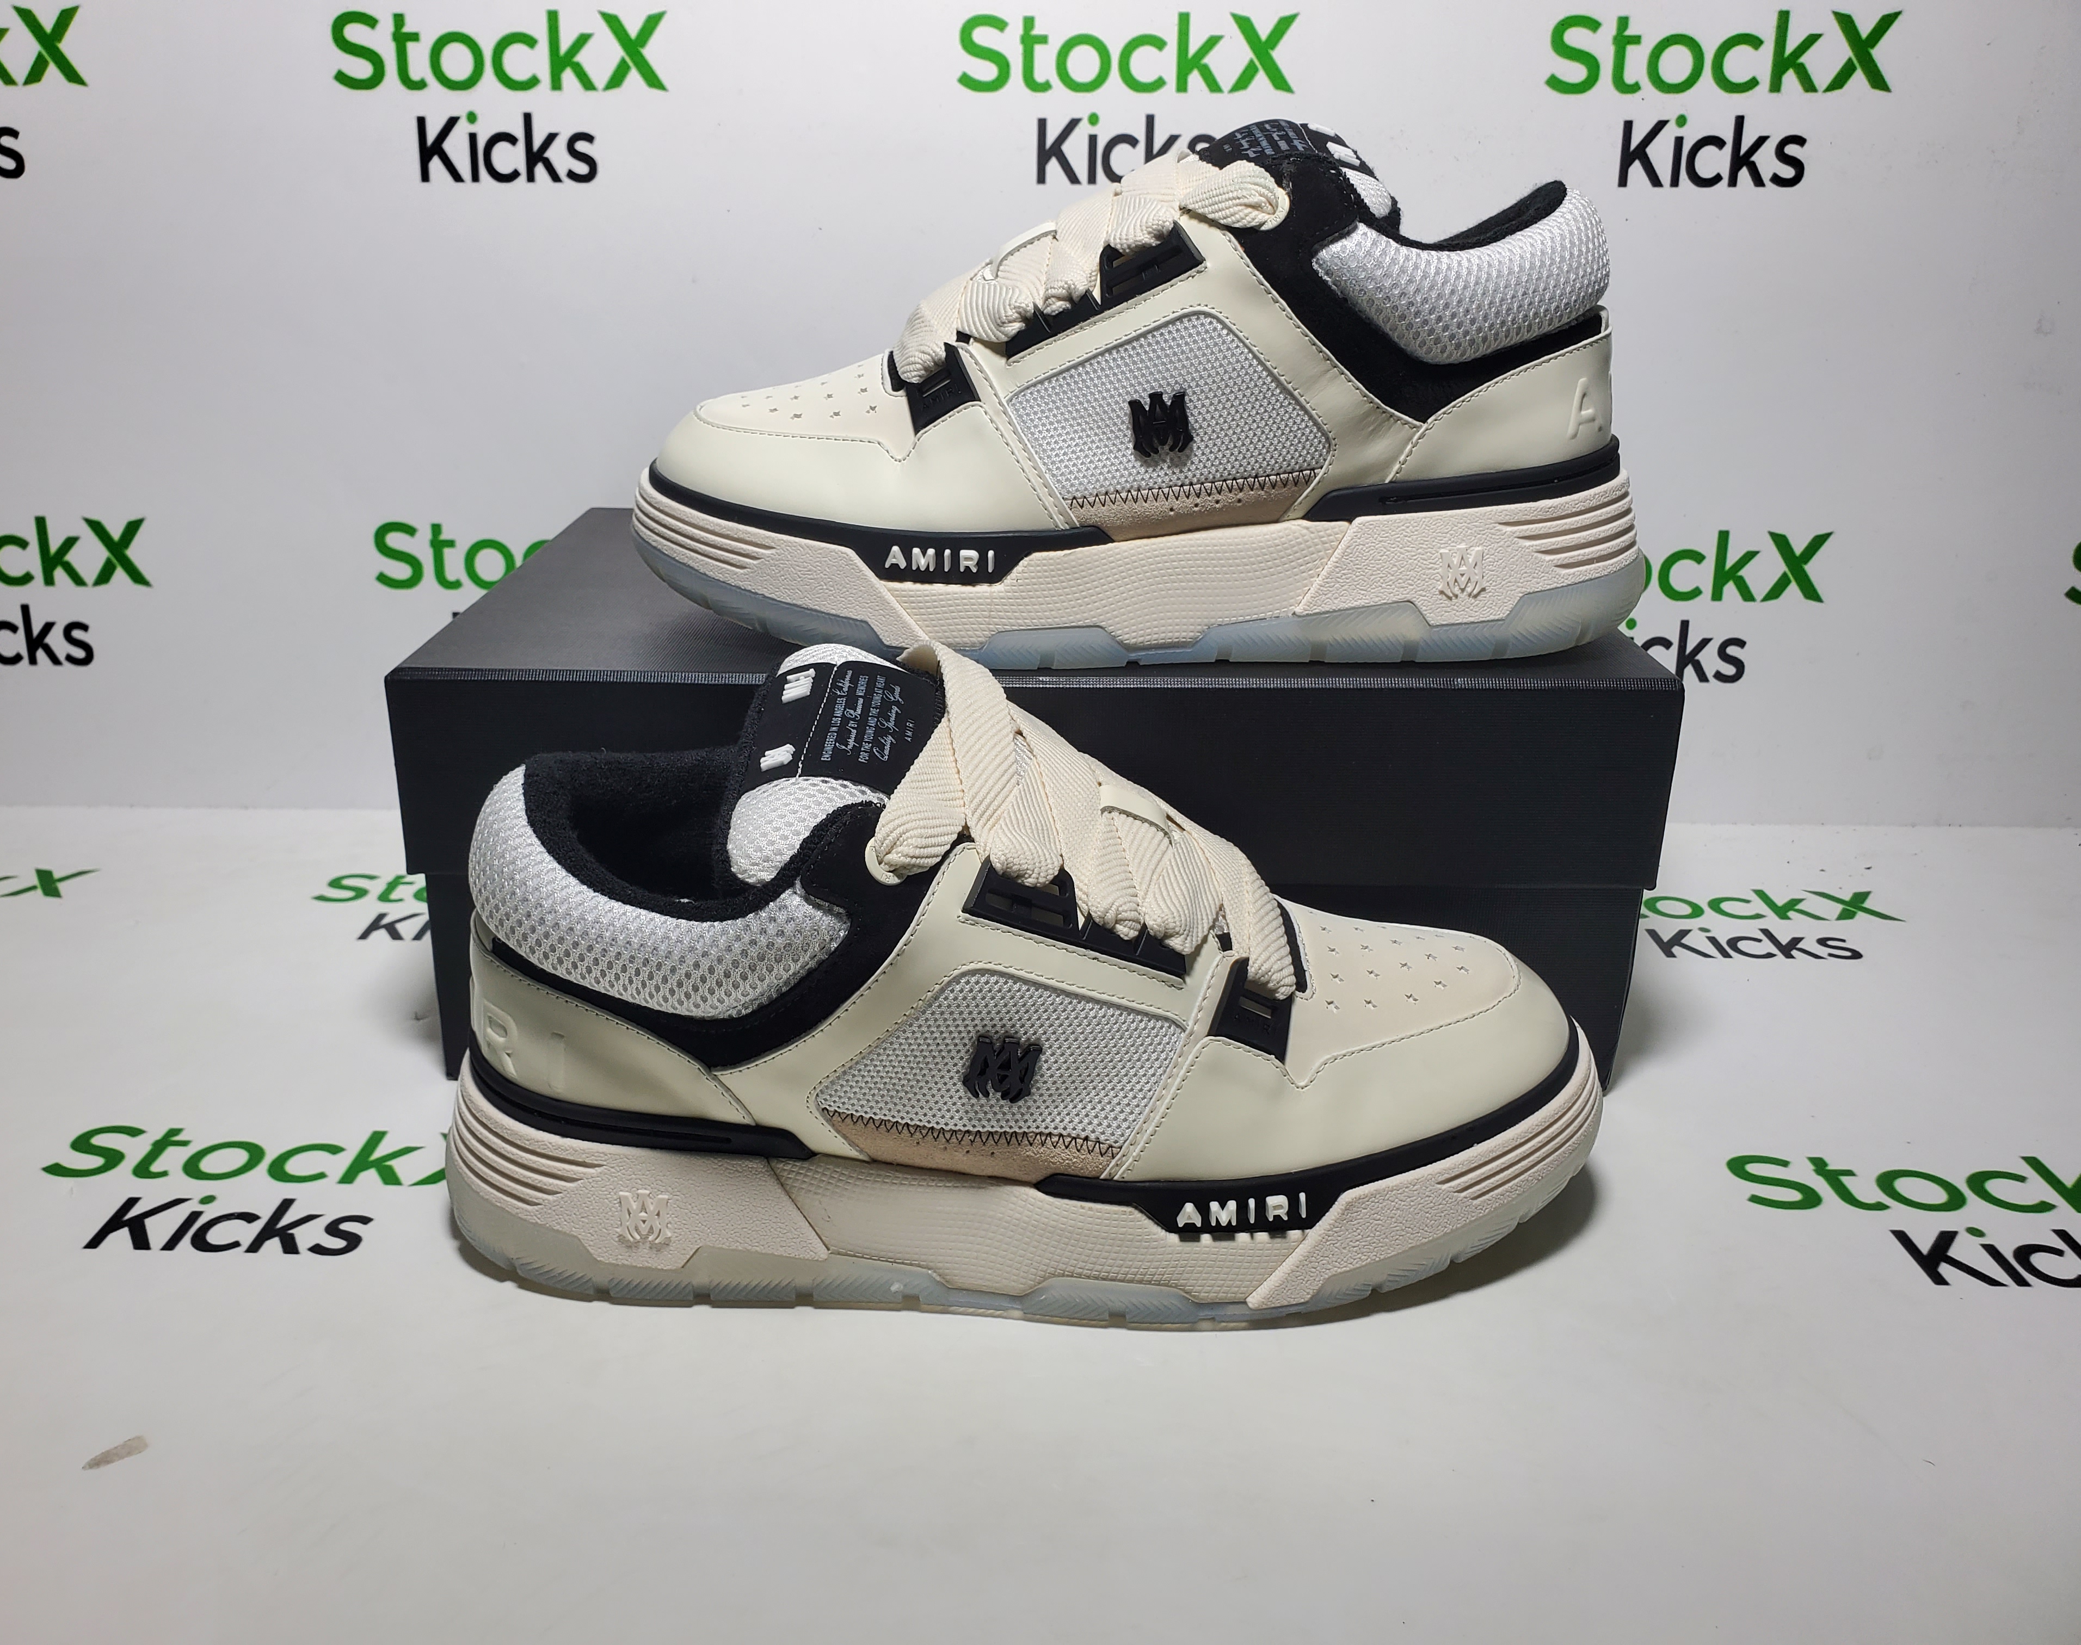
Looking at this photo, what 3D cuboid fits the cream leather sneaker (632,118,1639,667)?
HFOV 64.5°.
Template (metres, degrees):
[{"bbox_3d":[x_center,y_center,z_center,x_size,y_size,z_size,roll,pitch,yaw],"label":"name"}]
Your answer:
[{"bbox_3d":[0.030,-0.131,0.487,0.309,0.146,0.116,0,22,-1],"label":"cream leather sneaker"}]

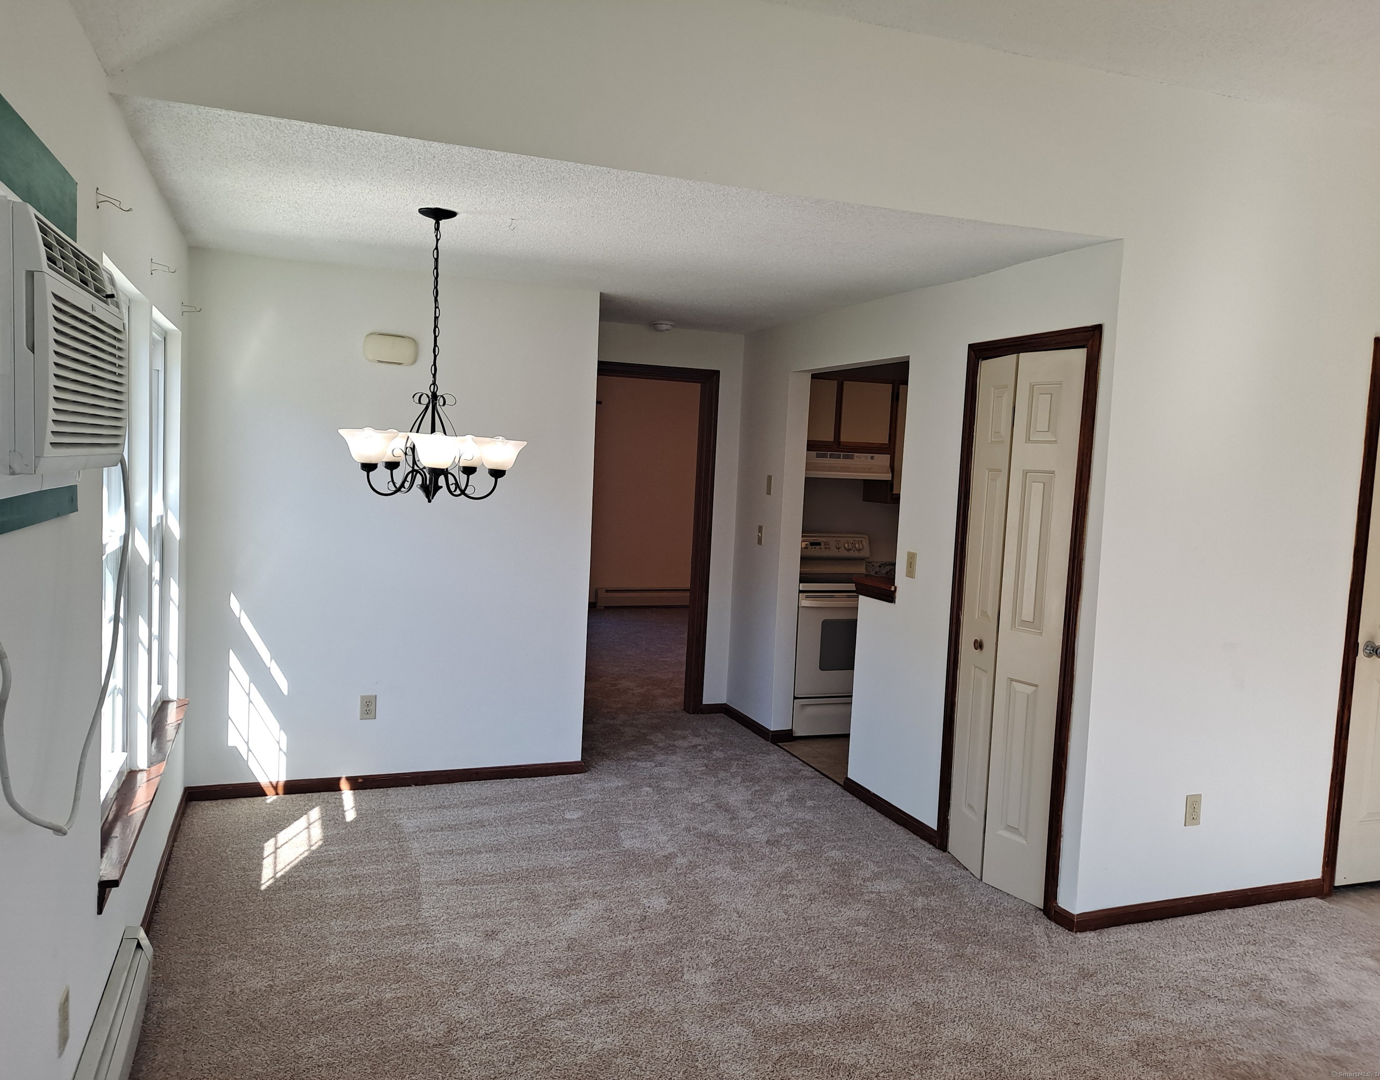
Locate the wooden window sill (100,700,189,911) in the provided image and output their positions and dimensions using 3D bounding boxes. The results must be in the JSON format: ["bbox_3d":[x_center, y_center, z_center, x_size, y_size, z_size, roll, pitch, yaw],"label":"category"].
[{"bbox_3d":[-1.739,0.766,3.320,0.105,0.088,1.883,1,5,-21],"label":"wooden window sill"}]

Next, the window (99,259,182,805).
[{"bbox_3d":[-1.746,-0.015,3.273,0.089,1.453,1.883,1,5,-21],"label":"window"}]

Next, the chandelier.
[{"bbox_3d":[-0.865,-0.615,3.522,0.636,0.975,0.626,1,5,-21],"label":"chandelier"}]

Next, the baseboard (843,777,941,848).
[{"bbox_3d":[0.917,1.239,4.827,0.020,0.072,0.860,1,5,-21],"label":"baseboard"}]

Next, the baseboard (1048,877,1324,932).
[{"bbox_3d":[1.886,1.347,3.919,1.181,0.072,0.139,1,5,-21],"label":"baseboard"}]

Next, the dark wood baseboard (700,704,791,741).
[{"bbox_3d":[0.336,1.101,6.310,0.303,0.072,0.703,1,5,-21],"label":"dark wood baseboard"}]

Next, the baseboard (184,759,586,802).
[{"bbox_3d":[-1.375,1.134,4.922,1.817,0.072,0.020,1,5,-21],"label":"baseboard"}]

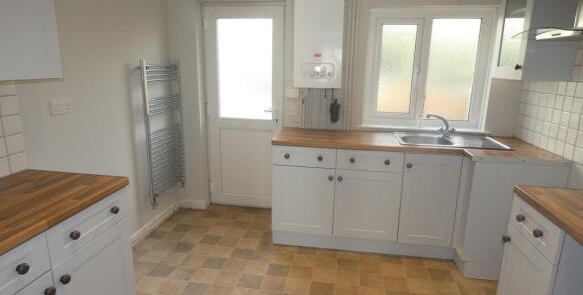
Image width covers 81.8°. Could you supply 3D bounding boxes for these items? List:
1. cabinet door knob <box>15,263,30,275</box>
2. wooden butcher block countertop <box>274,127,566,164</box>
[{"bbox_3d":[-0.886,0.402,1.110,0.027,0.032,0.032,3,13,7],"label":"cabinet door knob"},{"bbox_3d":[0.865,-0.029,2.656,2.000,0.040,0.830,3,13,7],"label":"wooden butcher block countertop"}]

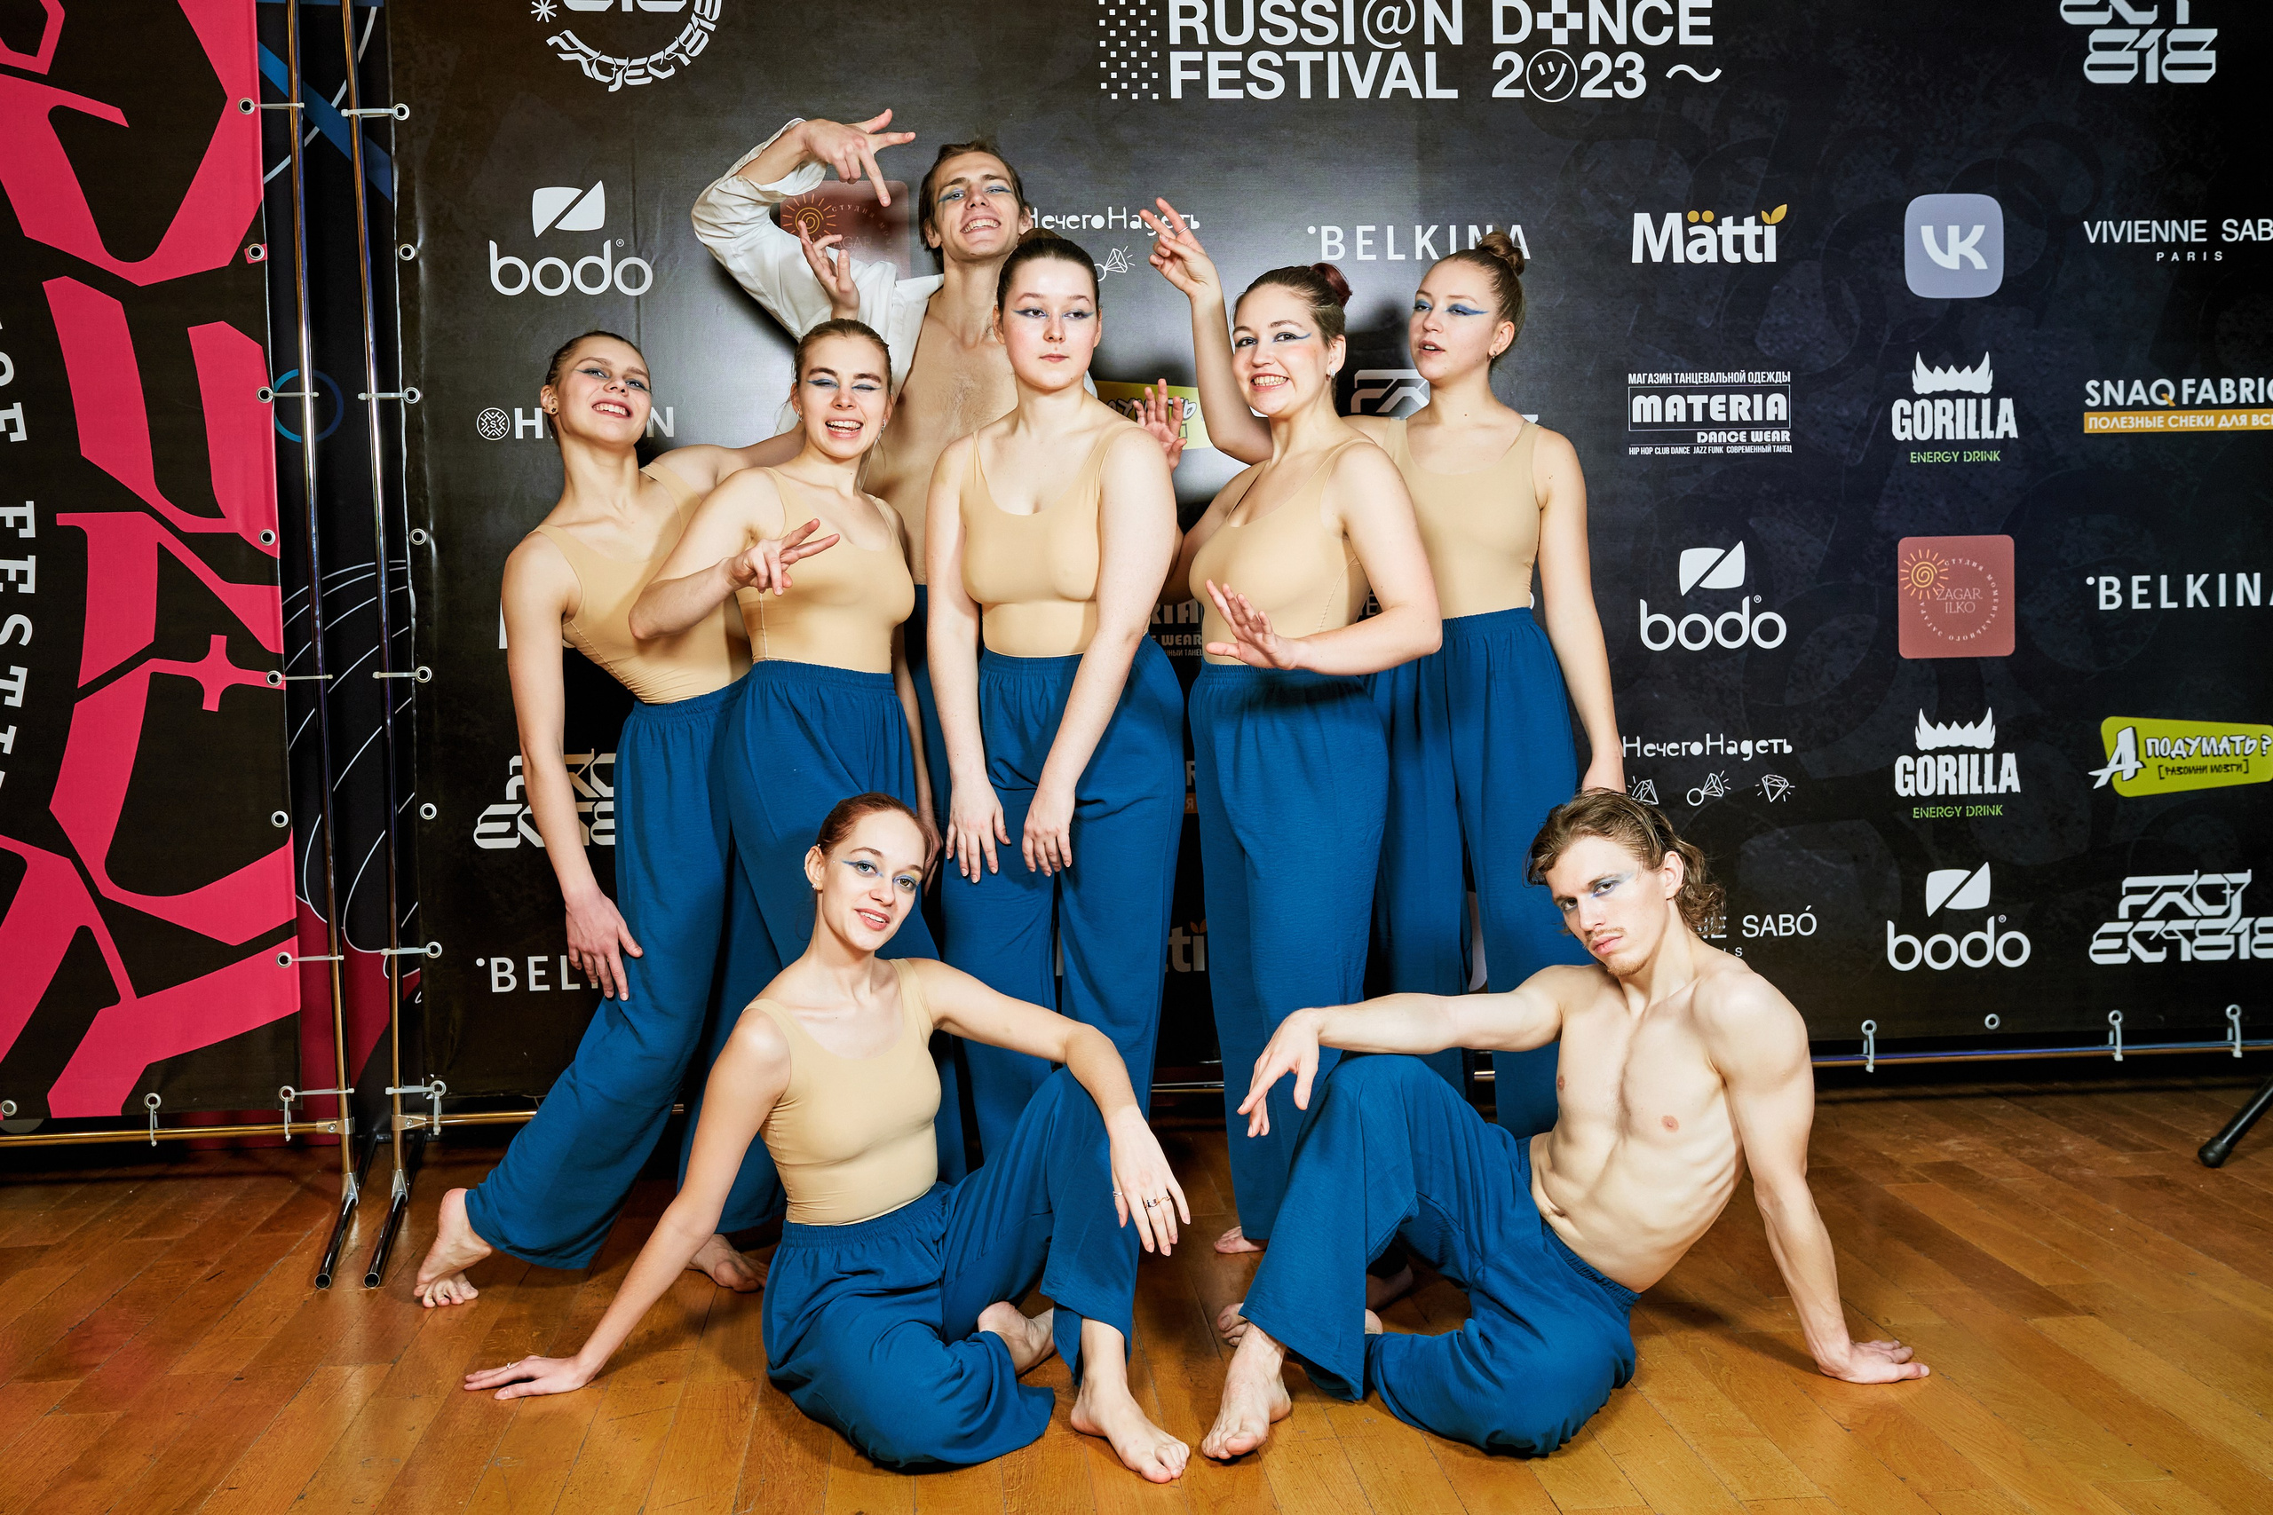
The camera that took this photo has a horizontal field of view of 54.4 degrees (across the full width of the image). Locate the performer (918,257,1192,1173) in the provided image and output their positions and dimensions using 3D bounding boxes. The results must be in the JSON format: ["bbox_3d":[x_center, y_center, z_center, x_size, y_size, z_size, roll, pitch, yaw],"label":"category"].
[{"bbox_3d":[-0.119,0.041,3.377,0.430,1.620,0.380,-1,3,0],"label":"performer"}]

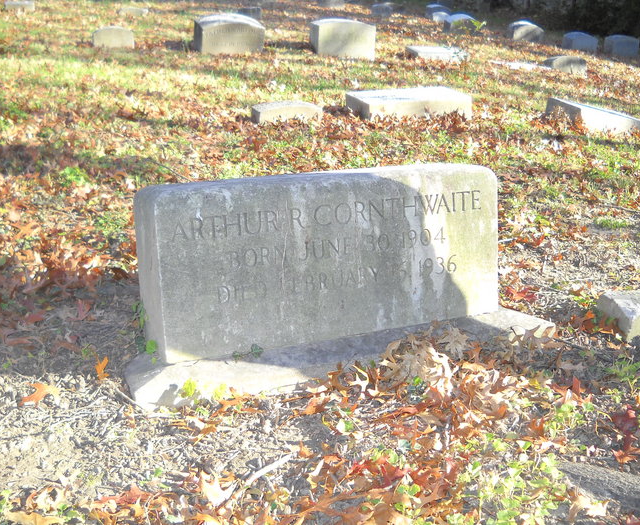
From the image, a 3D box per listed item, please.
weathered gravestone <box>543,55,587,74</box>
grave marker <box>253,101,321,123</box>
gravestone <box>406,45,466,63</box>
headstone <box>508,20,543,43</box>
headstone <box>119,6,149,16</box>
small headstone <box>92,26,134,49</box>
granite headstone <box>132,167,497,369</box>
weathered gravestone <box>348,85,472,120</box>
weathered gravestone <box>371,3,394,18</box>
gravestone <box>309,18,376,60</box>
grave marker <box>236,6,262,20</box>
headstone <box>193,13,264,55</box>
[{"bbox_3d":[2.814,-2.247,8.698,0.489,0.206,0.200,4,21,-27],"label":"weathered gravestone"},{"bbox_3d":[-0.209,-0.964,4.894,0.420,0.100,0.158,-7,21,-23],"label":"grave marker"},{"bbox_3d":[1.315,-2.398,8.807,0.620,0.169,0.333,-7,21,-23],"label":"gravestone"},{"bbox_3d":[3.763,-4.242,14.110,0.650,0.376,0.195,-7,20,-21],"label":"headstone"},{"bbox_3d":[-3.737,-5.039,15.427,0.560,0.182,0.200,-7,20,-21],"label":"headstone"},{"bbox_3d":[-2.210,-2.398,8.211,0.418,0.211,0.150,-5,19,-23],"label":"small headstone"},{"bbox_3d":[0.011,-0.022,1.670,0.760,0.335,0.205,-7,9,-23],"label":"granite headstone"},{"bbox_3d":[0.578,-1.063,5.075,0.750,0.136,0.366,-7,21,-23],"label":"weathered gravestone"},{"bbox_3d":[1.698,-6.909,21.071,0.590,0.408,0.202,-7,21,-23],"label":"weathered gravestone"},{"bbox_3d":[0.257,-2.385,8.277,0.669,0.387,0.196,-1,11,-24],"label":"gravestone"},{"bbox_3d":[-1.612,-5.624,17.446,0.546,0.289,0.177,-11,21,-24],"label":"grave marker"},{"bbox_3d":[-0.903,-2.301,7.747,0.650,0.369,0.258,-7,21,-23],"label":"headstone"}]

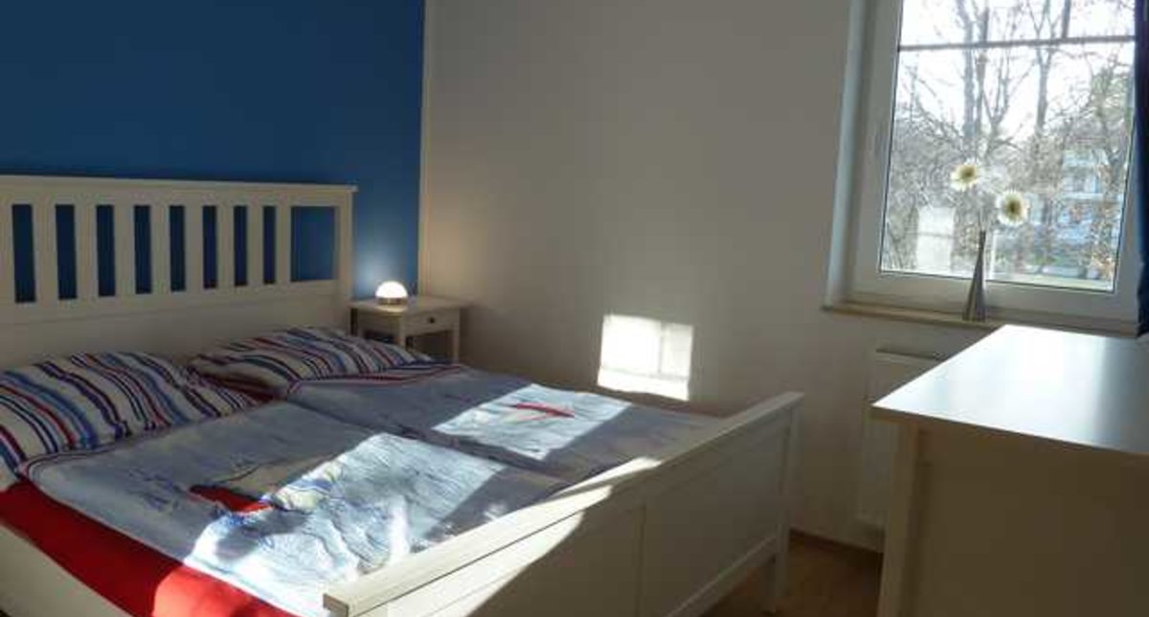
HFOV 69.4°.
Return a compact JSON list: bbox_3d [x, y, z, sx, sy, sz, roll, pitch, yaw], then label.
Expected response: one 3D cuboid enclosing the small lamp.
[{"bbox_3d":[-0.832,-0.075,3.796,0.148,0.108,0.148,3,8,0],"label":"small lamp"}]

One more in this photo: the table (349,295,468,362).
[{"bbox_3d":[-0.767,0.331,3.869,0.355,0.700,0.445,8,10,36],"label":"table"}]

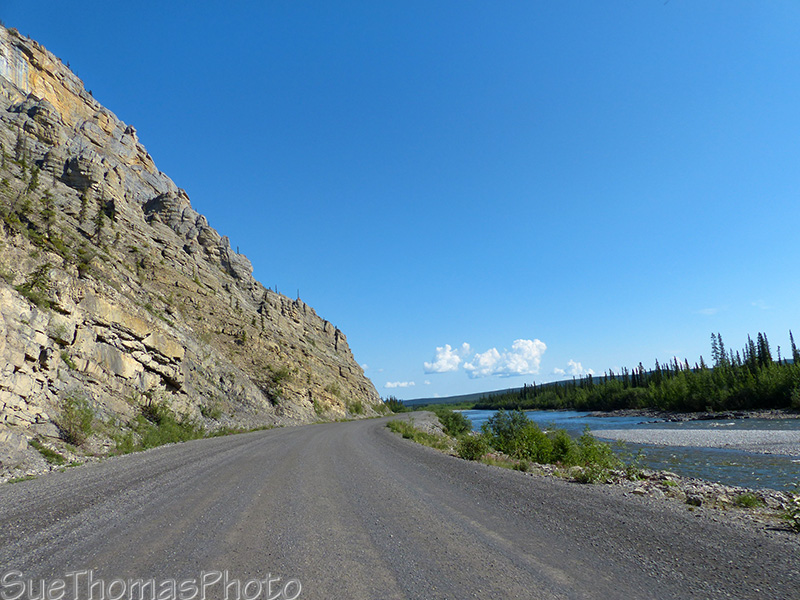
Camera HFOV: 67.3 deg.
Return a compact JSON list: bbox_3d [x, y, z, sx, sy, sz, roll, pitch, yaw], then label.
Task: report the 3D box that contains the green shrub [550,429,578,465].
[{"bbox_3d":[3.833,3.425,14.000,0.720,0.870,0.700,0,-10,0],"label":"green shrub"}]

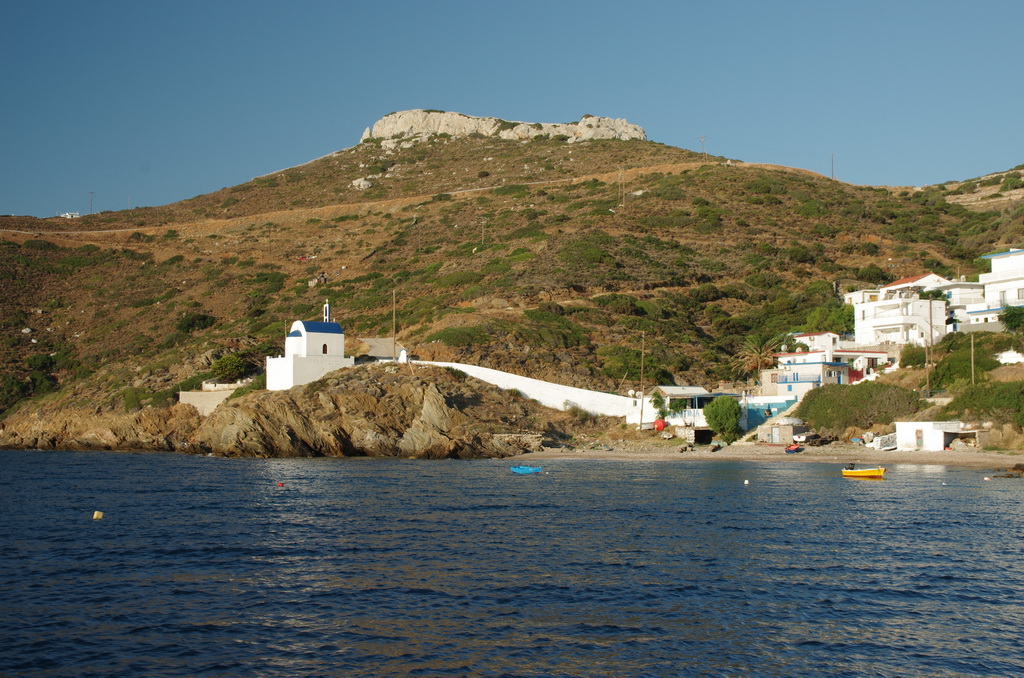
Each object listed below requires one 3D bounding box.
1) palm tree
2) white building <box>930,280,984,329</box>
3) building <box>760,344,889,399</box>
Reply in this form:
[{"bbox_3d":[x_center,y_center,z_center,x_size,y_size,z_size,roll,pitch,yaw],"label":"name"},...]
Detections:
[{"bbox_3d":[33.040,2.480,175.000,6.900,7.000,6.900,-1,-3,11],"label":"palm tree"},{"bbox_3d":[66.310,-5.030,193.330,6.500,6.700,6.300,0,-4,-10],"label":"white building"},{"bbox_3d":[42.460,4.590,177.950,12.230,6.820,11.650,1,-4,-26],"label":"building"}]

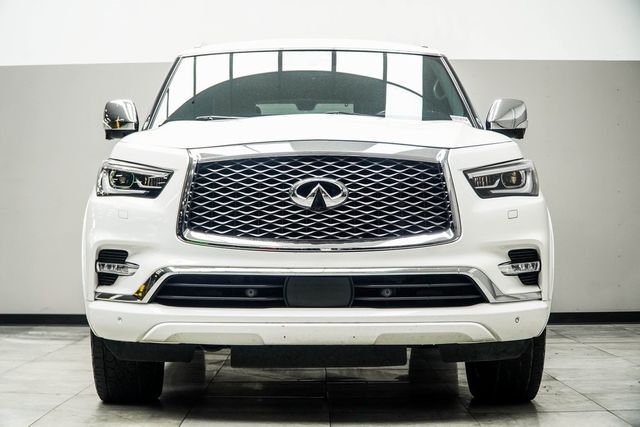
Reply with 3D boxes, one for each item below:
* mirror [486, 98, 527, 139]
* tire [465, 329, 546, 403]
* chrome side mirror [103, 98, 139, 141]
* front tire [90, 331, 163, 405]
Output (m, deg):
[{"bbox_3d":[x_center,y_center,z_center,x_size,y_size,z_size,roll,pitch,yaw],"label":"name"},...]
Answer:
[{"bbox_3d":[0.993,-0.503,6.050,0.210,0.220,0.150,0,-1,-1],"label":"mirror"},{"bbox_3d":[0.849,0.449,5.280,0.285,0.830,0.830,0,-1,-1],"label":"tire"},{"bbox_3d":[-1.045,-0.503,6.050,0.200,0.220,0.150,0,-1,-1],"label":"chrome side mirror"},{"bbox_3d":[-0.868,0.449,5.280,0.285,0.830,0.830,0,-1,-1],"label":"front tire"}]

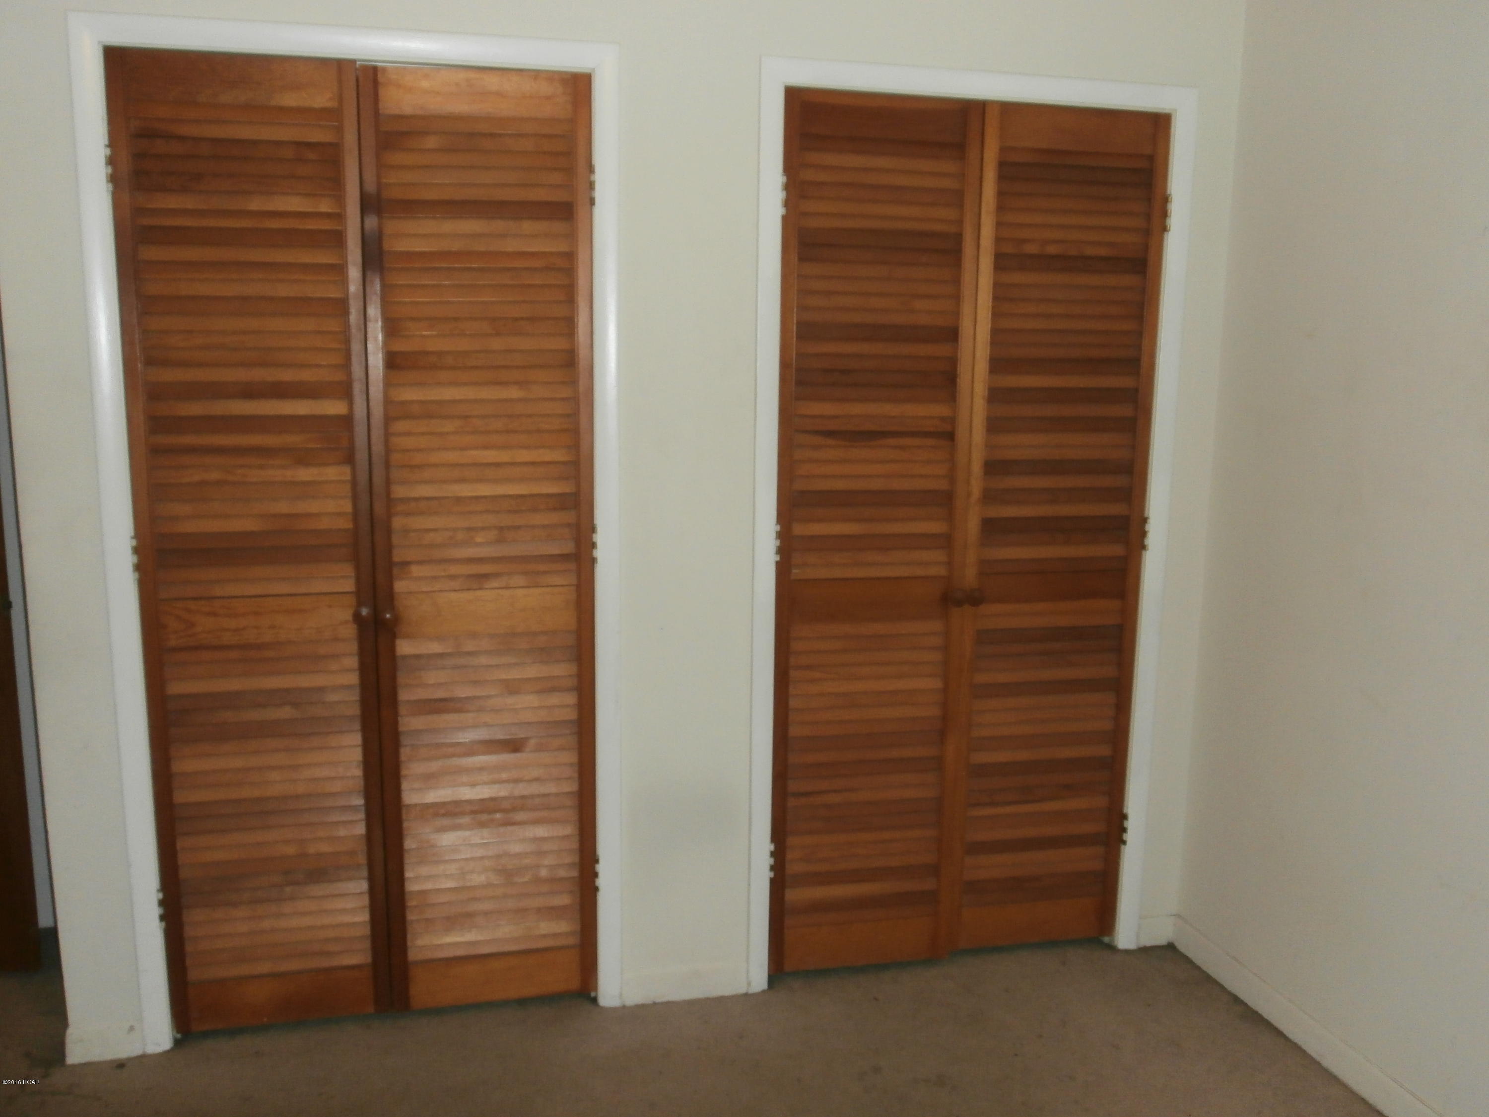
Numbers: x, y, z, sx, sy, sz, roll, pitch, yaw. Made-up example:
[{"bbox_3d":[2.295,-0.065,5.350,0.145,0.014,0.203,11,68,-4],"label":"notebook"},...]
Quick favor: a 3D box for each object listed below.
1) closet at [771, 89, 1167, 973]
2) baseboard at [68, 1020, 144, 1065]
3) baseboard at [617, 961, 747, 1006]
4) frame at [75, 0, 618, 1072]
[{"bbox_3d":[0.506,-0.012,2.971,0.900,1.998,0.065,-2,10,-13],"label":"closet"},{"bbox_3d":[-1.342,1.011,2.703,0.148,0.083,0.018,-2,10,-13],"label":"baseboard"},{"bbox_3d":[-0.136,0.981,2.986,0.297,0.080,0.018,-2,10,-13],"label":"baseboard"},{"bbox_3d":[-0.768,0.005,2.689,1.019,2.087,0.080,-2,10,-13],"label":"frame"}]

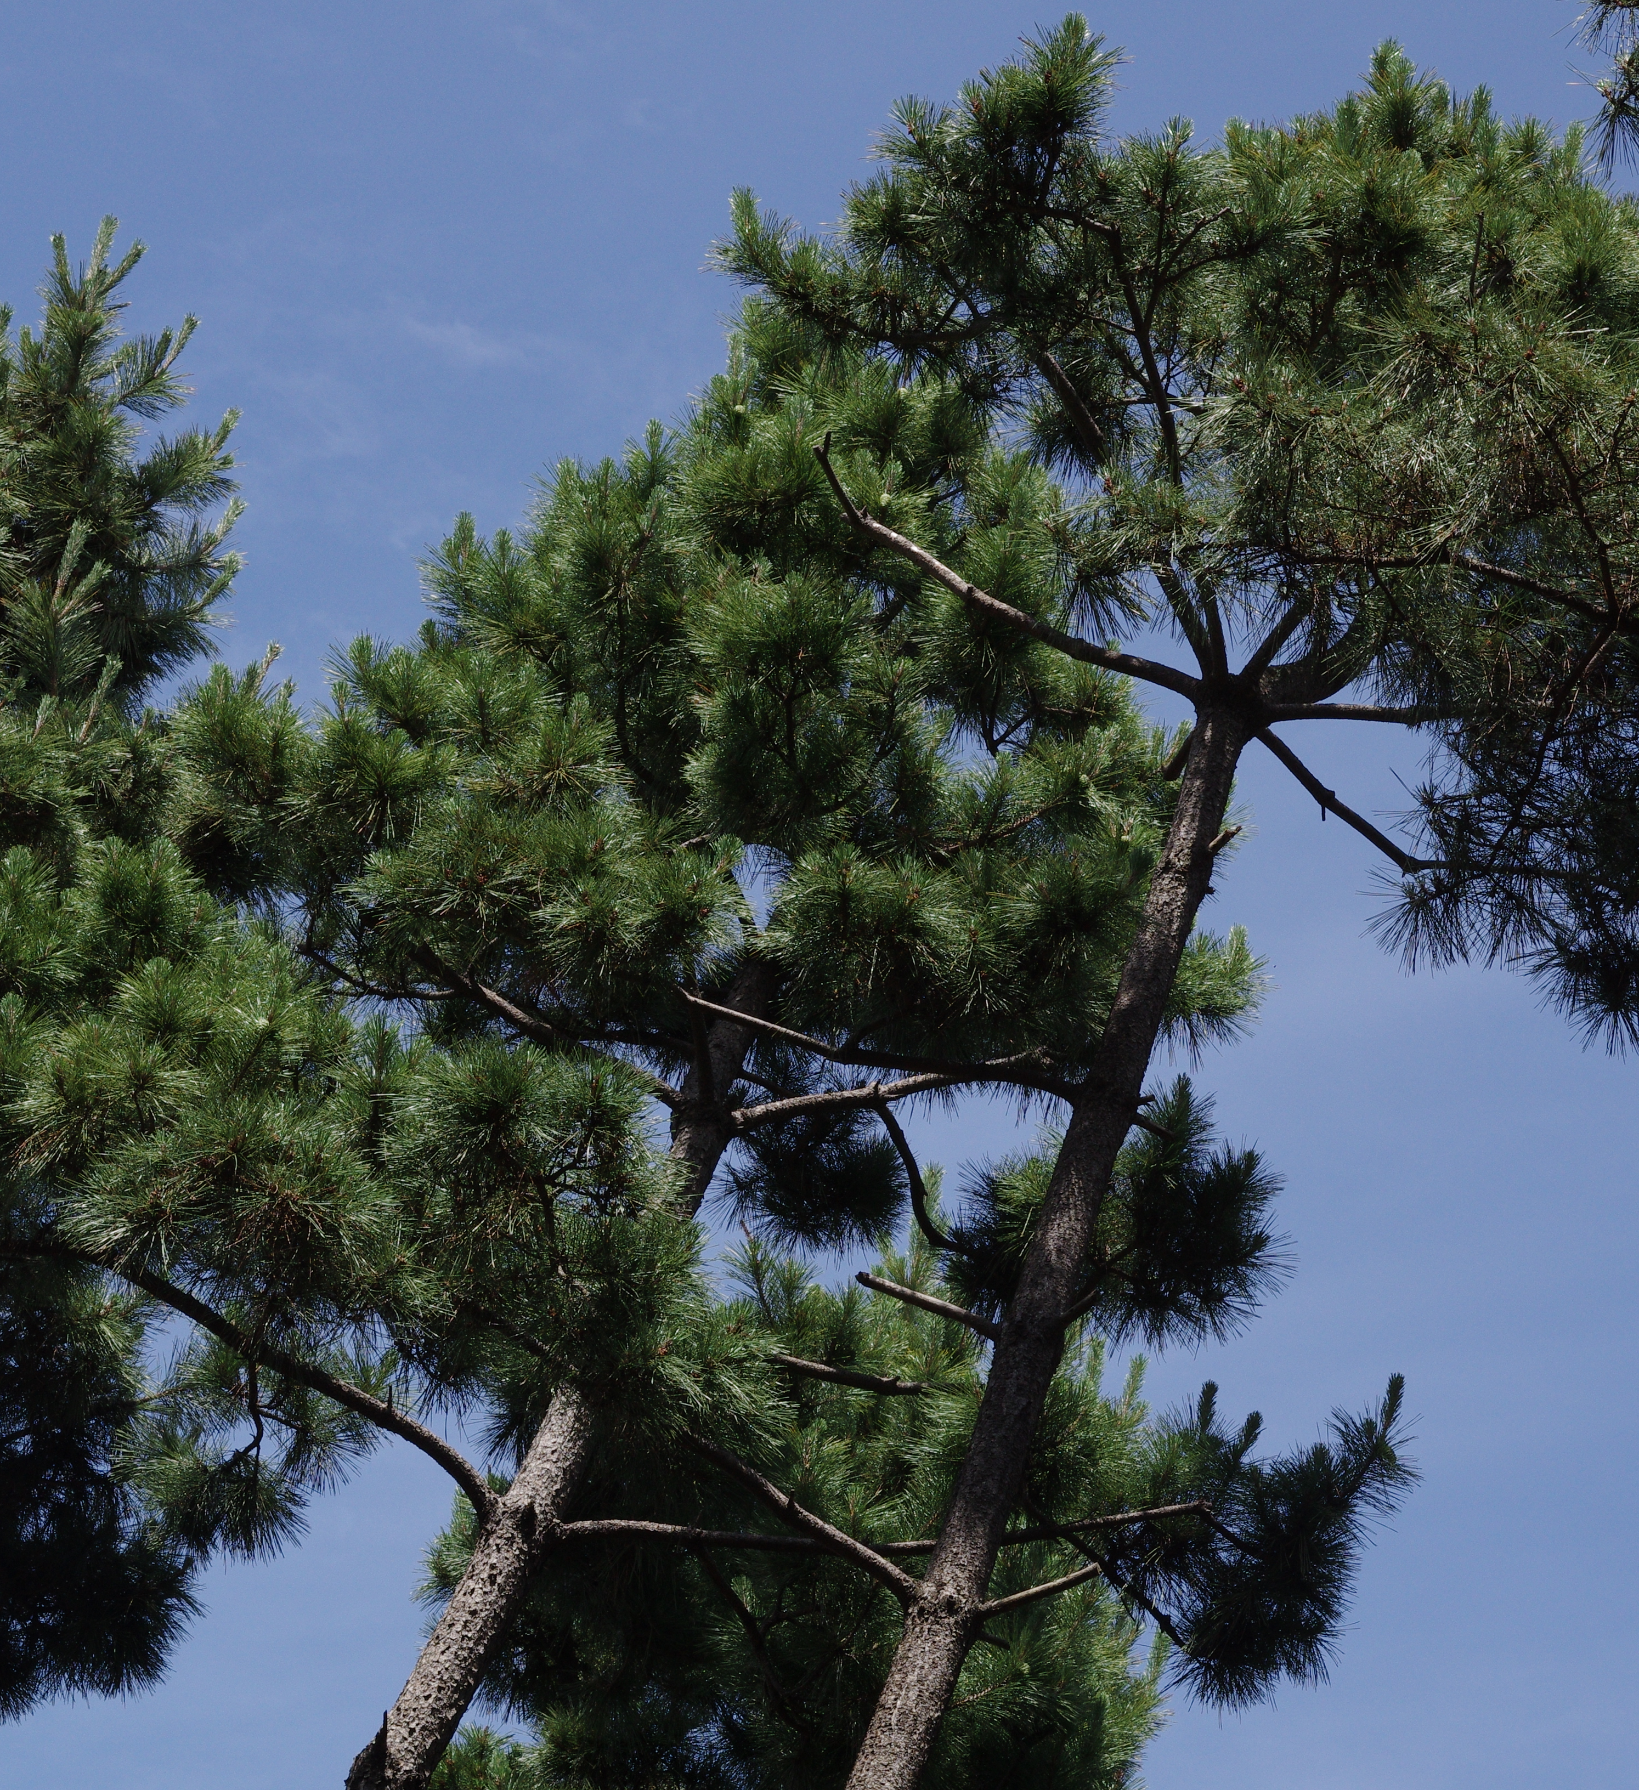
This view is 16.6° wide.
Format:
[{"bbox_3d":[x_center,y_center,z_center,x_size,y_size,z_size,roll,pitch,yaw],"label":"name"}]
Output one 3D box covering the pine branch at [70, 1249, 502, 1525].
[{"bbox_3d":[-1.140,1.050,12.000,0.920,0.450,0.500,2,-27,0],"label":"pine branch"}]

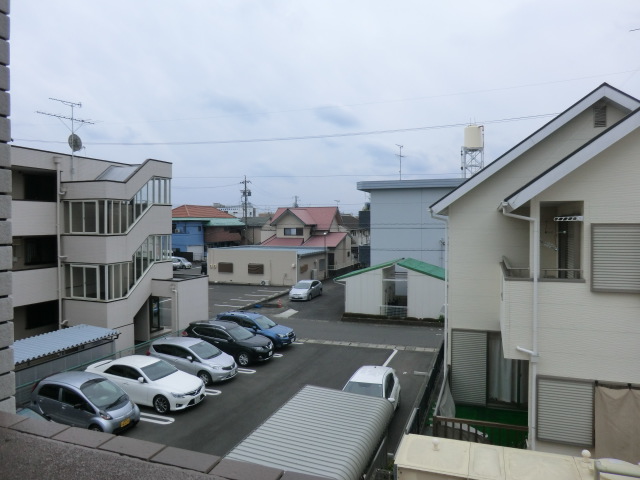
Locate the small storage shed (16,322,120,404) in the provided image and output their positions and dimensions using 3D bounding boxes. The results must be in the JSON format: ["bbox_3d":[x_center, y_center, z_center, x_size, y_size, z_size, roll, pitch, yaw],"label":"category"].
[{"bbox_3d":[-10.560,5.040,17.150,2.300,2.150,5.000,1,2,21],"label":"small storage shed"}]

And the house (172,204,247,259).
[{"bbox_3d":[-19.926,-1.319,76.300,7.800,8.900,13.800,1,2,22],"label":"house"}]

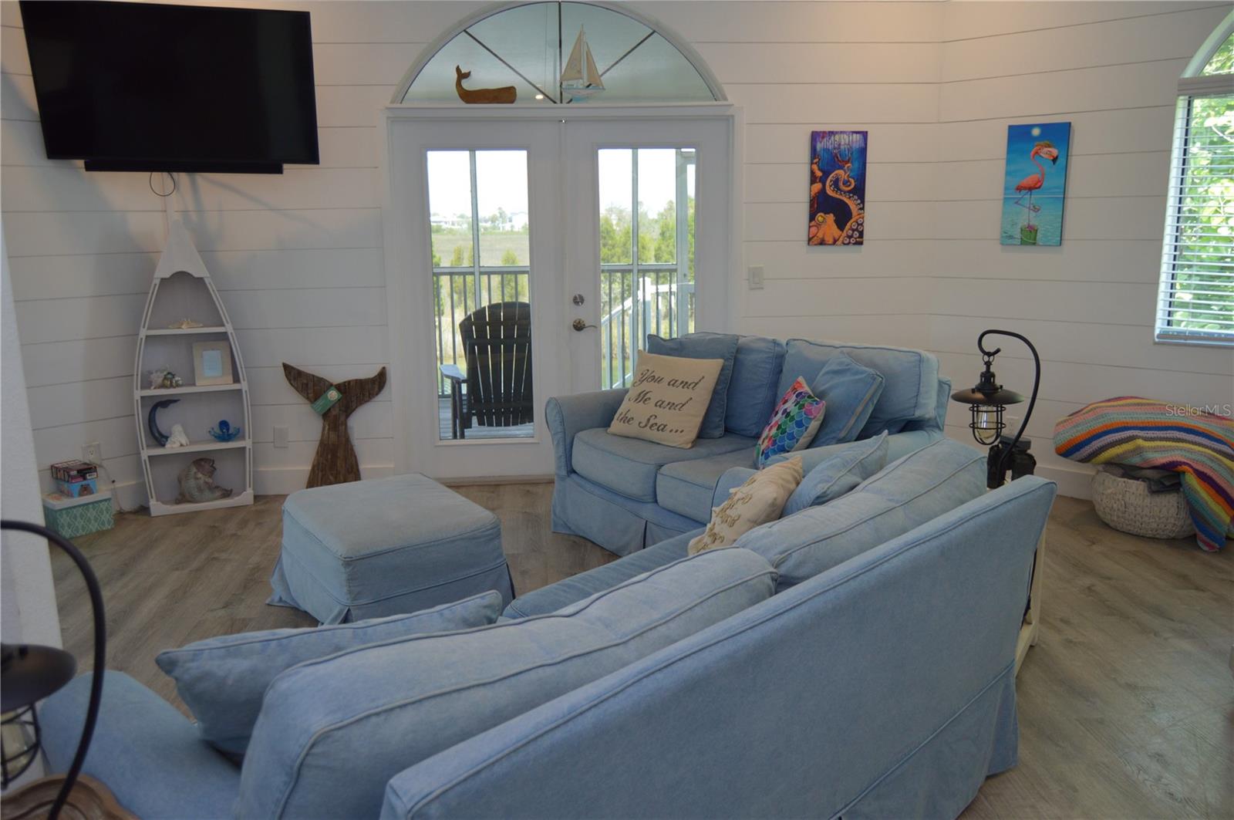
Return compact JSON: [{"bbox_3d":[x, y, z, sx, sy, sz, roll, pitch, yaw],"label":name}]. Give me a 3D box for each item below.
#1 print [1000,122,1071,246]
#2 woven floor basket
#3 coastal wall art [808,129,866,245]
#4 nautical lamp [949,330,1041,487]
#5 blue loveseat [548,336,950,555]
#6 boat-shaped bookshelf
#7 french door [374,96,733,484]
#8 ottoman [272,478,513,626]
[{"bbox_3d":[2.173,-1.163,4.795,0.300,0.611,0.035,8,14,38],"label":"print"},{"bbox_3d":[2.539,0.426,4.388,0.510,0.310,0.510,-1,11,0],"label":"woven floor basket"},{"bbox_3d":[1.194,-1.200,5.027,0.307,0.603,0.035,-1,11,-3],"label":"coastal wall art"},{"bbox_3d":[1.230,0.005,3.045,0.284,0.541,0.245,-2,11,-8],"label":"nautical lamp"},{"bbox_3d":[0.490,0.213,4.017,0.950,0.920,1.570,-8,13,-32],"label":"blue loveseat"},{"bbox_3d":[-2.244,-0.227,4.864,0.550,1.515,0.190,-5,12,-23],"label":"boat-shaped bookshelf"},{"bbox_3d":[-0.282,-0.586,5.127,1.870,2.070,0.120,-1,11,-3],"label":"french door"},{"bbox_3d":[-0.909,0.564,3.669,0.685,0.400,0.840,-9,14,-35],"label":"ottoman"}]

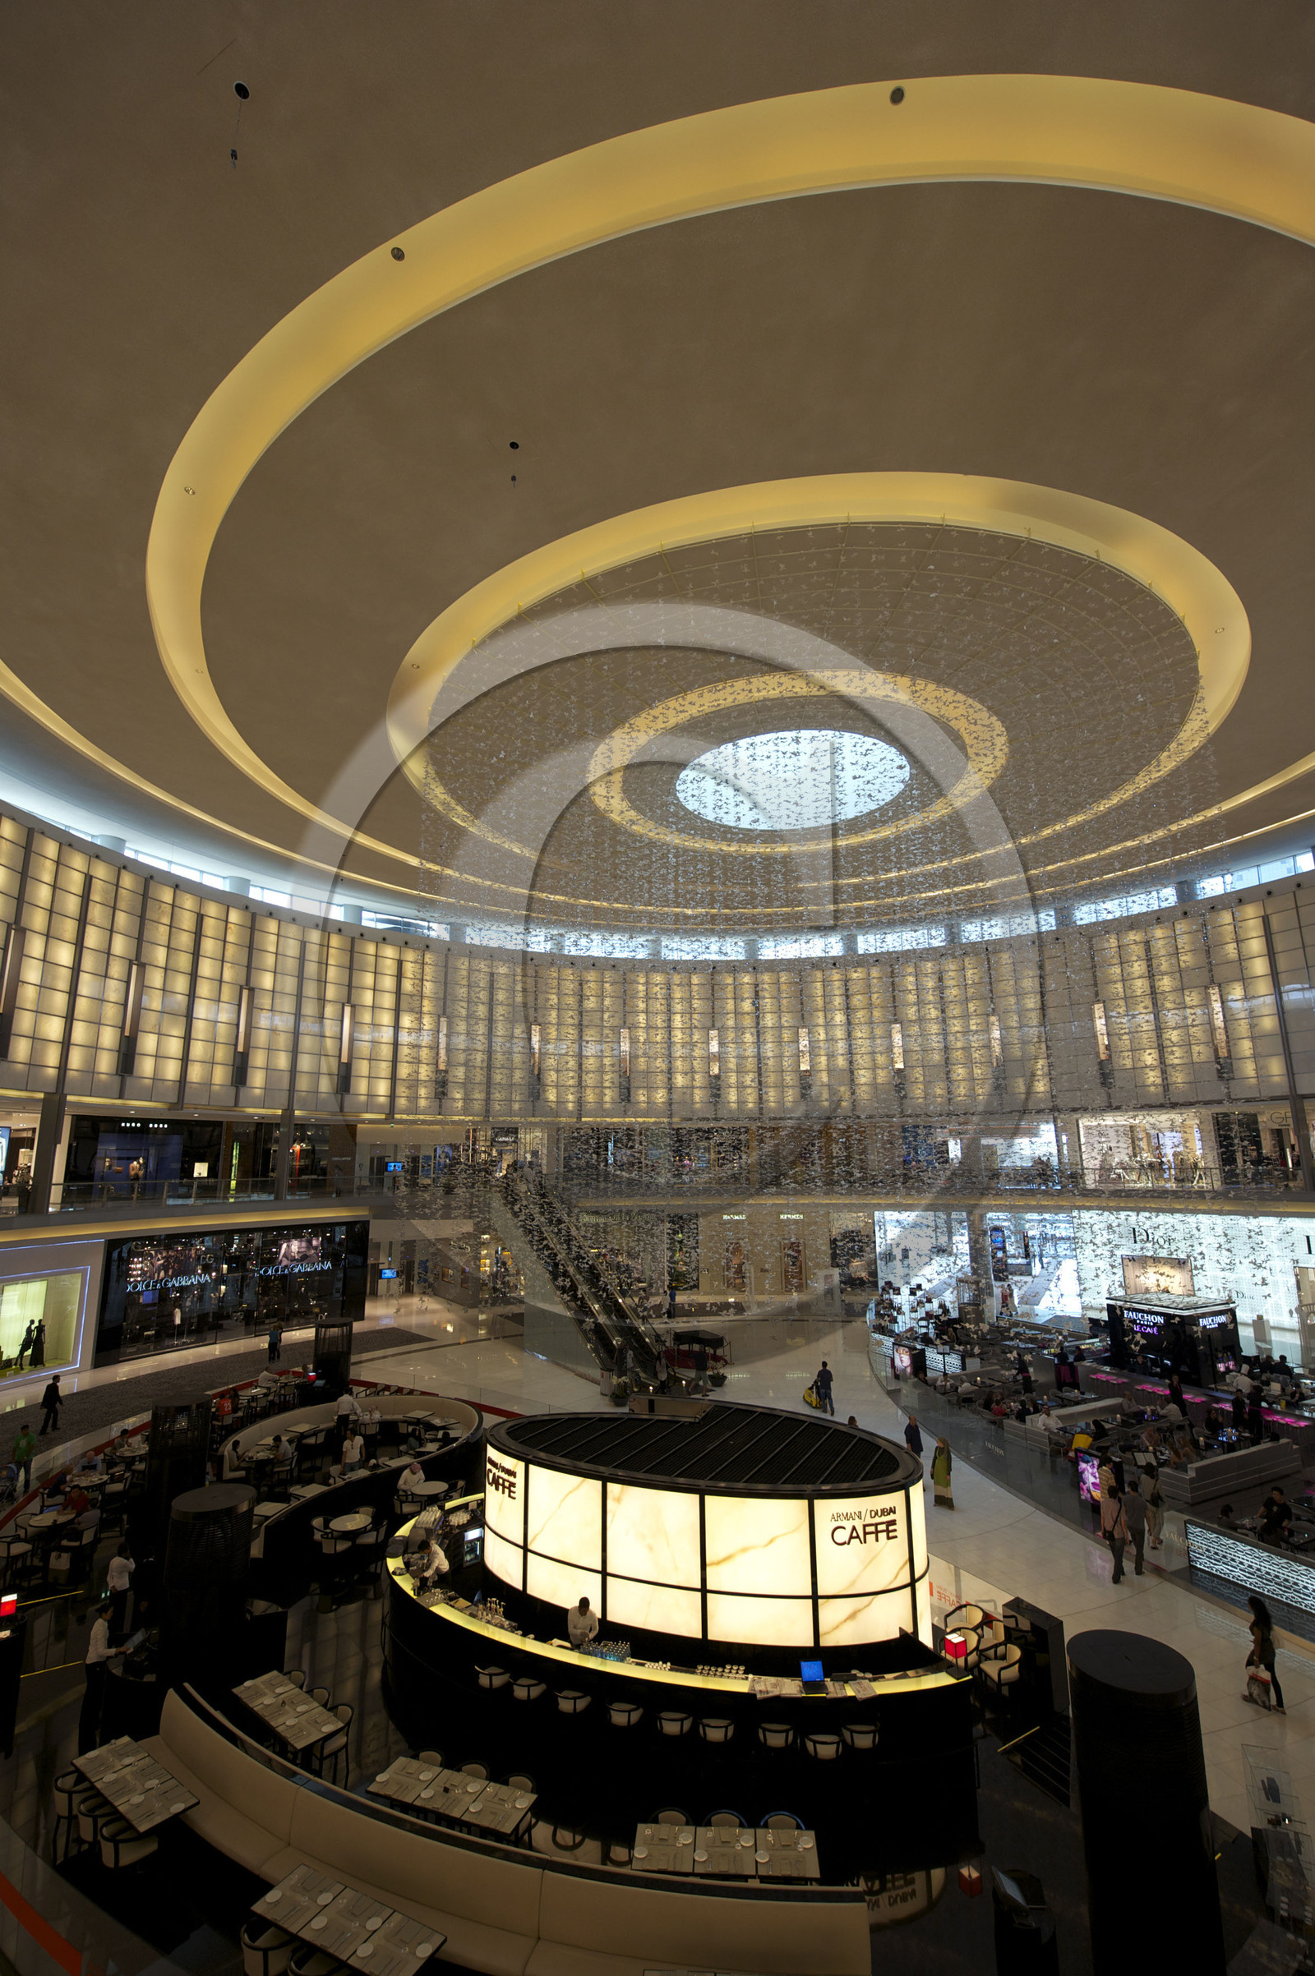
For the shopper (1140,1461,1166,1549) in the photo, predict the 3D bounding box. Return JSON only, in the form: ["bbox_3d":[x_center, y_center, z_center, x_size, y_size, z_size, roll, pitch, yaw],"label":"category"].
[{"bbox_3d":[11.062,11.635,19.762,0.500,1.740,0.380,-4,-12,15],"label":"shopper"}]

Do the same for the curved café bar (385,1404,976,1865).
[{"bbox_3d":[0.081,10.492,16.785,11.760,3.250,7.480,-7,-14,29],"label":"curved café bar"}]

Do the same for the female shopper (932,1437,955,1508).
[{"bbox_3d":[7.337,12.477,22.627,0.520,1.650,0.400,-11,-16,40],"label":"female shopper"}]

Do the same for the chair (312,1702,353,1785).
[{"bbox_3d":[-4.699,10.929,12.636,0.580,0.750,0.580,-10,-15,37],"label":"chair"}]

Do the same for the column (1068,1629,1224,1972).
[{"bbox_3d":[6.082,9.724,11.043,1.460,2.250,1.460,-1,-12,0],"label":"column"}]

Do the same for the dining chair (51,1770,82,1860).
[{"bbox_3d":[-7.531,10.712,11.492,0.580,0.750,0.580,-10,-15,37],"label":"dining chair"}]

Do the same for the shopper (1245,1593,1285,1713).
[{"bbox_3d":[9.673,10.702,14.170,0.500,1.570,0.650,9,-15,-37],"label":"shopper"}]

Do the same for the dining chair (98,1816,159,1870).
[{"bbox_3d":[-6.363,10.514,10.611,0.580,0.750,0.580,-10,-15,37],"label":"dining chair"}]

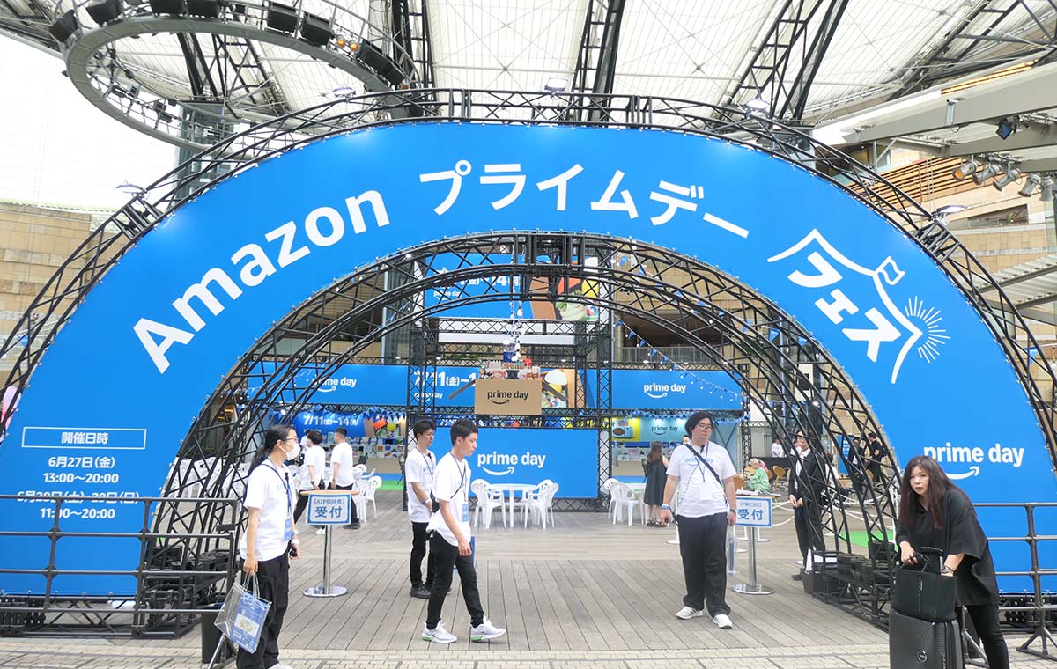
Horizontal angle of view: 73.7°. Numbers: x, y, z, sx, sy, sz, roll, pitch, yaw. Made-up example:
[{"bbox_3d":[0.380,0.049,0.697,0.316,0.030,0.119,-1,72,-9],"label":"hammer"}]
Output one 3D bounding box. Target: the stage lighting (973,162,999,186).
[{"bbox_3d":[8.313,-2.936,12.800,0.440,0.230,0.220,-34,-24,24],"label":"stage lighting"}]

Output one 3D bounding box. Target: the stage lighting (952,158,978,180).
[{"bbox_3d":[7.945,-3.000,12.800,0.440,0.230,0.220,-33,-11,1],"label":"stage lighting"}]

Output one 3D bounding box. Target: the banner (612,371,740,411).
[{"bbox_3d":[5.461,2.128,26.599,5.291,1.441,0.060,1,-9,-3],"label":"banner"}]

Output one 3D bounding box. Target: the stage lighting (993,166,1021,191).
[{"bbox_3d":[8.697,-2.848,12.800,0.220,0.230,0.440,10,-47,-48],"label":"stage lighting"}]

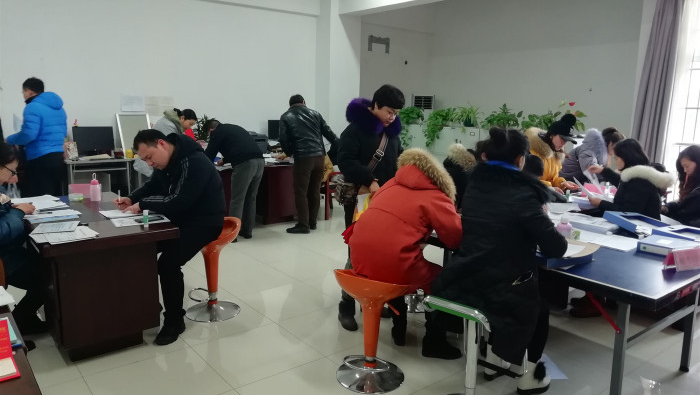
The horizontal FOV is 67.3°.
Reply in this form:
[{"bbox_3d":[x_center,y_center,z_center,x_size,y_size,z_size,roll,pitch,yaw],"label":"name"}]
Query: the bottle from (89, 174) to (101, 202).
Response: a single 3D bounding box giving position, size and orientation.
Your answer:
[{"bbox_3d":[-1.848,-0.079,3.812,0.080,0.205,0.078,-4,12,-26],"label":"bottle"}]

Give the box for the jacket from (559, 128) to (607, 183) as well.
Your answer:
[{"bbox_3d":[2.202,-0.382,5.054,0.500,0.600,0.470,3,11,10],"label":"jacket"}]

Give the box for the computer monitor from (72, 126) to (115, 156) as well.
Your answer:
[{"bbox_3d":[-3.111,-0.668,6.312,0.470,0.400,0.180,-7,14,-38],"label":"computer monitor"}]

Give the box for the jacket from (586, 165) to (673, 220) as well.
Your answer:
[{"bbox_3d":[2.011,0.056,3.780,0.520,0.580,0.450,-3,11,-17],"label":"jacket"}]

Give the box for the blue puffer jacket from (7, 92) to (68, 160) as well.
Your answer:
[{"bbox_3d":[-3.209,-0.739,5.400,0.480,0.680,0.520,9,14,38],"label":"blue puffer jacket"}]

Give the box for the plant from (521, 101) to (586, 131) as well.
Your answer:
[{"bbox_3d":[3.096,-1.225,8.000,0.450,0.480,0.920,-7,14,-38],"label":"plant"}]

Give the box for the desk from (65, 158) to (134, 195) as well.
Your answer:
[{"bbox_3d":[-3.179,-0.127,6.663,0.840,0.750,0.520,-8,14,-38],"label":"desk"}]

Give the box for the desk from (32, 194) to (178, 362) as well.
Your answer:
[{"bbox_3d":[-1.740,0.479,3.527,0.700,0.760,1.410,-8,14,-38],"label":"desk"}]

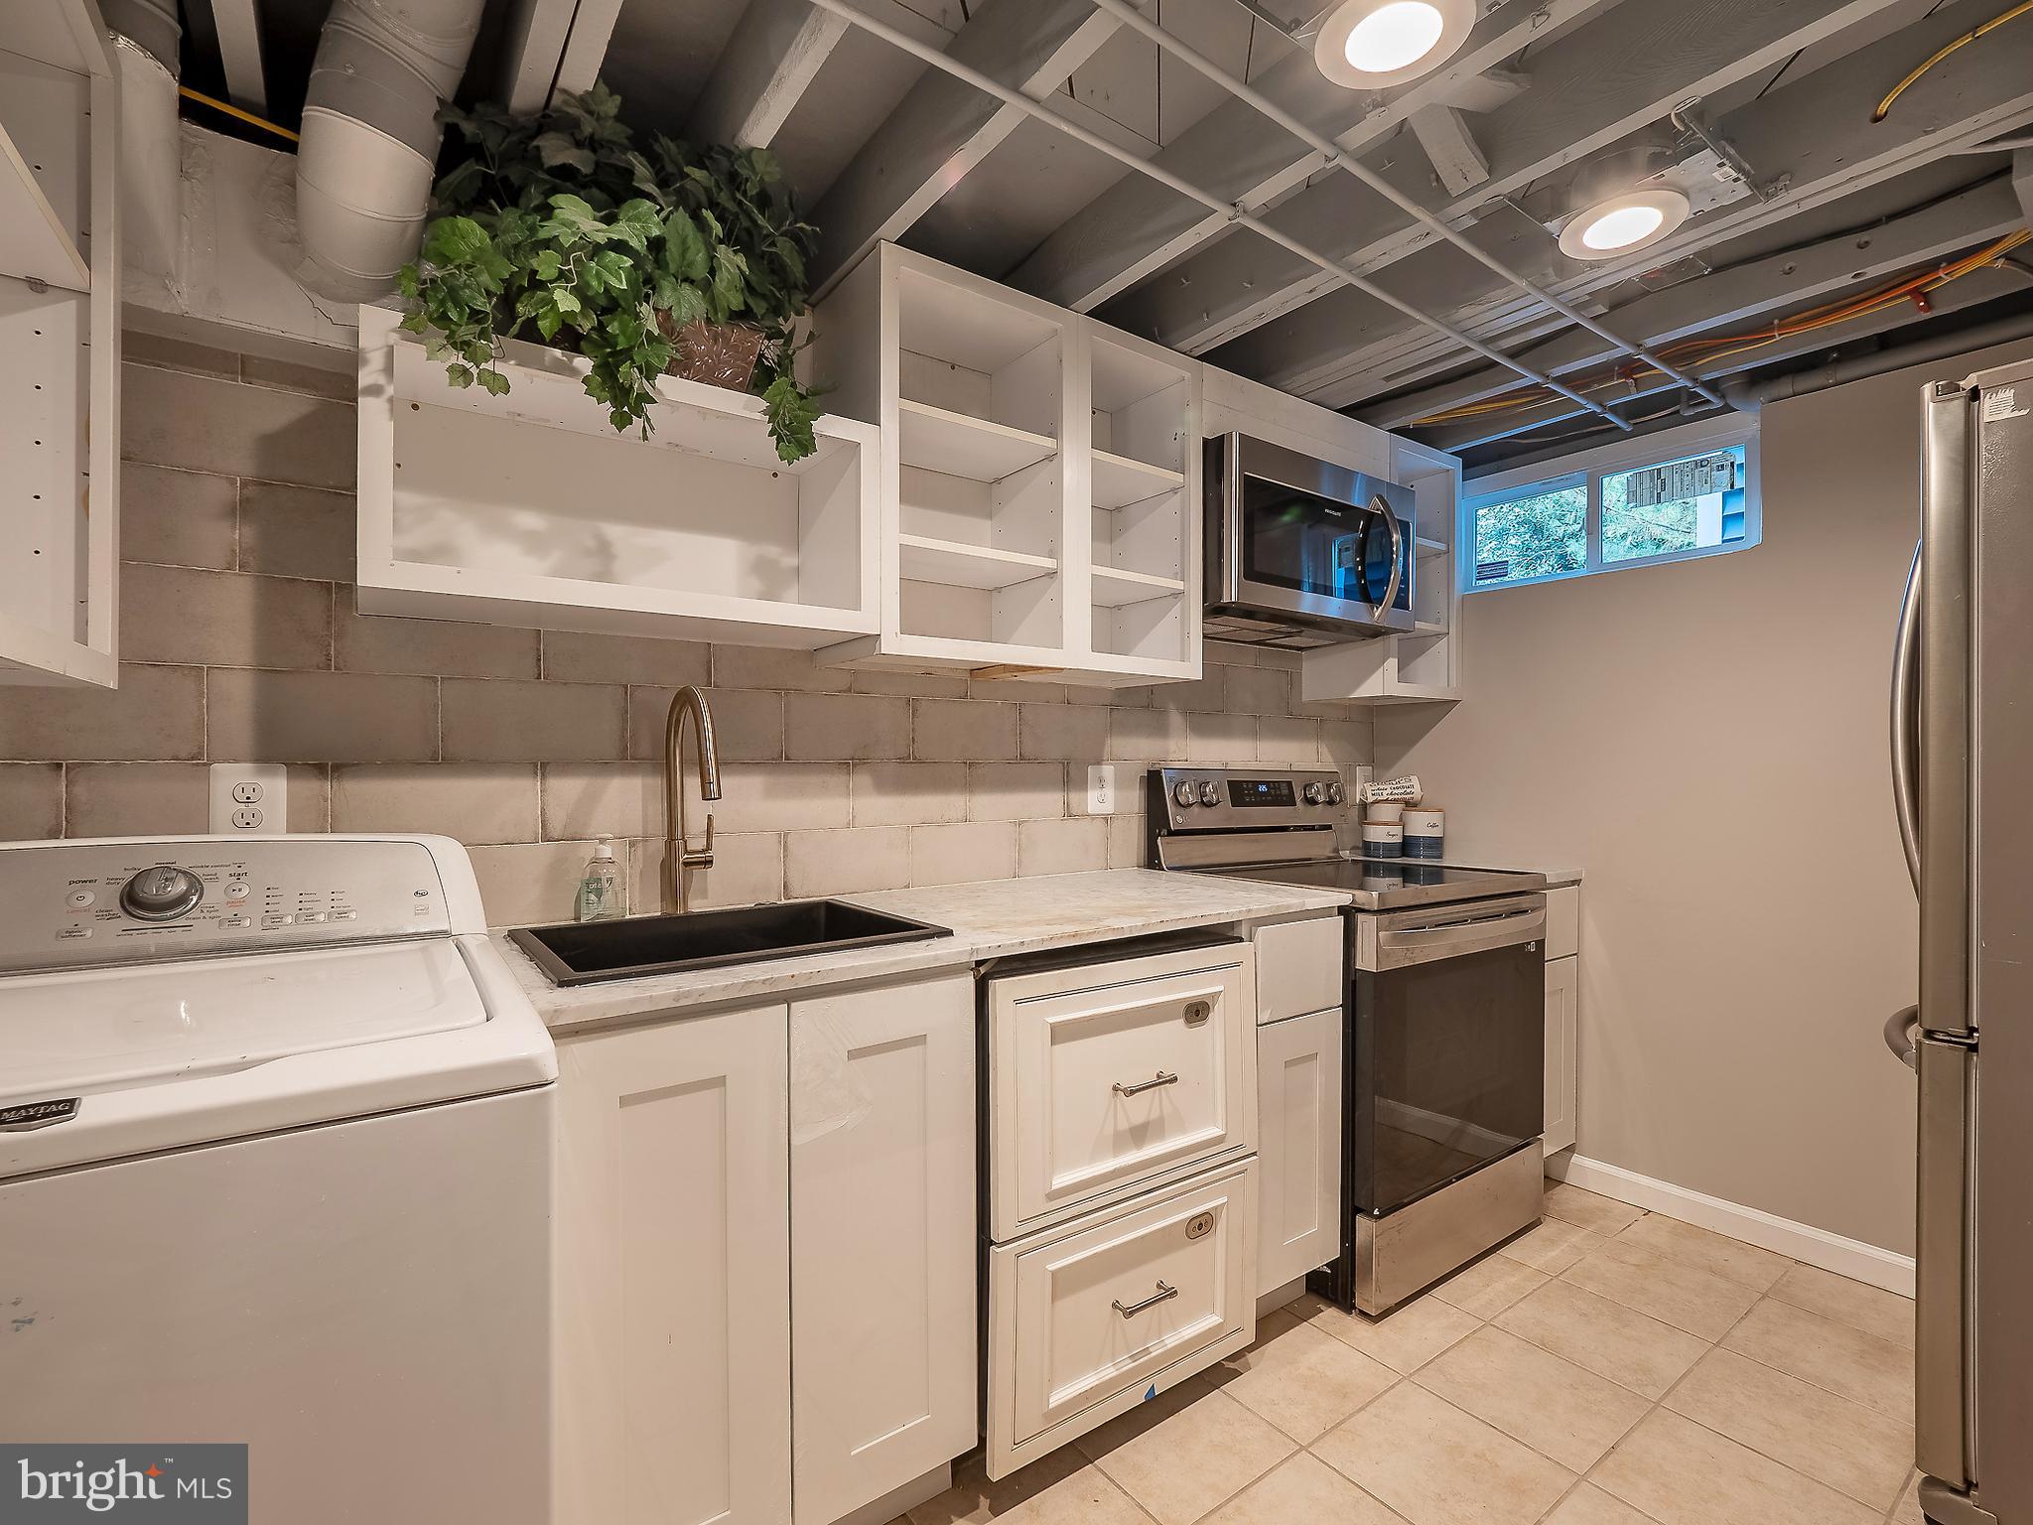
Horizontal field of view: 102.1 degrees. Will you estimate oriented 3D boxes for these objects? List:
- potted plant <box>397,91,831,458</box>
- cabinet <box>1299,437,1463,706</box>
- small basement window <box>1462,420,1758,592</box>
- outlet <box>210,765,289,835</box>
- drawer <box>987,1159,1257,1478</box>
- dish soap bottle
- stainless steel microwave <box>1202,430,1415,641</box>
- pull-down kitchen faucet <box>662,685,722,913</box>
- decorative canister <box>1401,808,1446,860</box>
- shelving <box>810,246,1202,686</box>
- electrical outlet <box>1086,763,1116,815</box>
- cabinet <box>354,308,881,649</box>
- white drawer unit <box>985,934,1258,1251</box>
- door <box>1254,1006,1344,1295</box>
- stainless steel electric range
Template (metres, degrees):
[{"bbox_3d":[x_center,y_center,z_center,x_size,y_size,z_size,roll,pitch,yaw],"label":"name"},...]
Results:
[{"bbox_3d":[-0.666,-0.809,1.431,0.653,0.530,0.347,1,0,-33],"label":"potted plant"},{"bbox_3d":[1.168,-0.573,2.656,0.400,0.766,0.326,0,0,-33],"label":"cabinet"},{"bbox_3d":[1.691,-0.715,2.397,0.070,0.330,0.735,0,0,-36],"label":"small basement window"},{"bbox_3d":[-1.185,0.069,1.267,0.088,0.132,0.009,0,0,-33],"label":"outlet"},{"bbox_3d":[0.055,0.913,1.638,0.587,0.354,0.571,1,0,-33],"label":"drawer"},{"bbox_3d":[-0.759,0.210,1.502,0.079,0.159,0.049,0,0,-33],"label":"dish soap bottle"},{"bbox_3d":[0.746,-0.582,2.321,0.755,0.412,0.420,0,0,-33],"label":"stainless steel microwave"},{"bbox_3d":[-0.575,0.076,1.494,0.092,0.427,0.245,0,0,-33],"label":"pull-down kitchen faucet"},{"bbox_3d":[1.279,0.227,2.580,0.119,0.150,0.119,0,0,-3],"label":"decorative canister"},{"bbox_3d":[0.013,-0.599,1.941,0.862,0.783,0.321,1,0,-33],"label":"shelving"},{"bbox_3d":[0.231,0.073,2.224,0.088,0.132,0.009,0,0,-33],"label":"electrical outlet"},{"bbox_3d":[-0.676,-0.439,1.493,0.780,0.393,0.321,1,0,-33],"label":"cabinet"},{"bbox_3d":[0.054,0.535,1.639,0.585,0.398,0.571,1,0,-33],"label":"white drawer unit"},{"bbox_3d":[0.629,0.861,1.842,0.285,0.580,0.025,0,0,-32],"label":"door"},{"bbox_3d":[0.937,0.632,2.303,0.785,1.215,0.683,1,0,-33],"label":"stainless steel electric range"}]

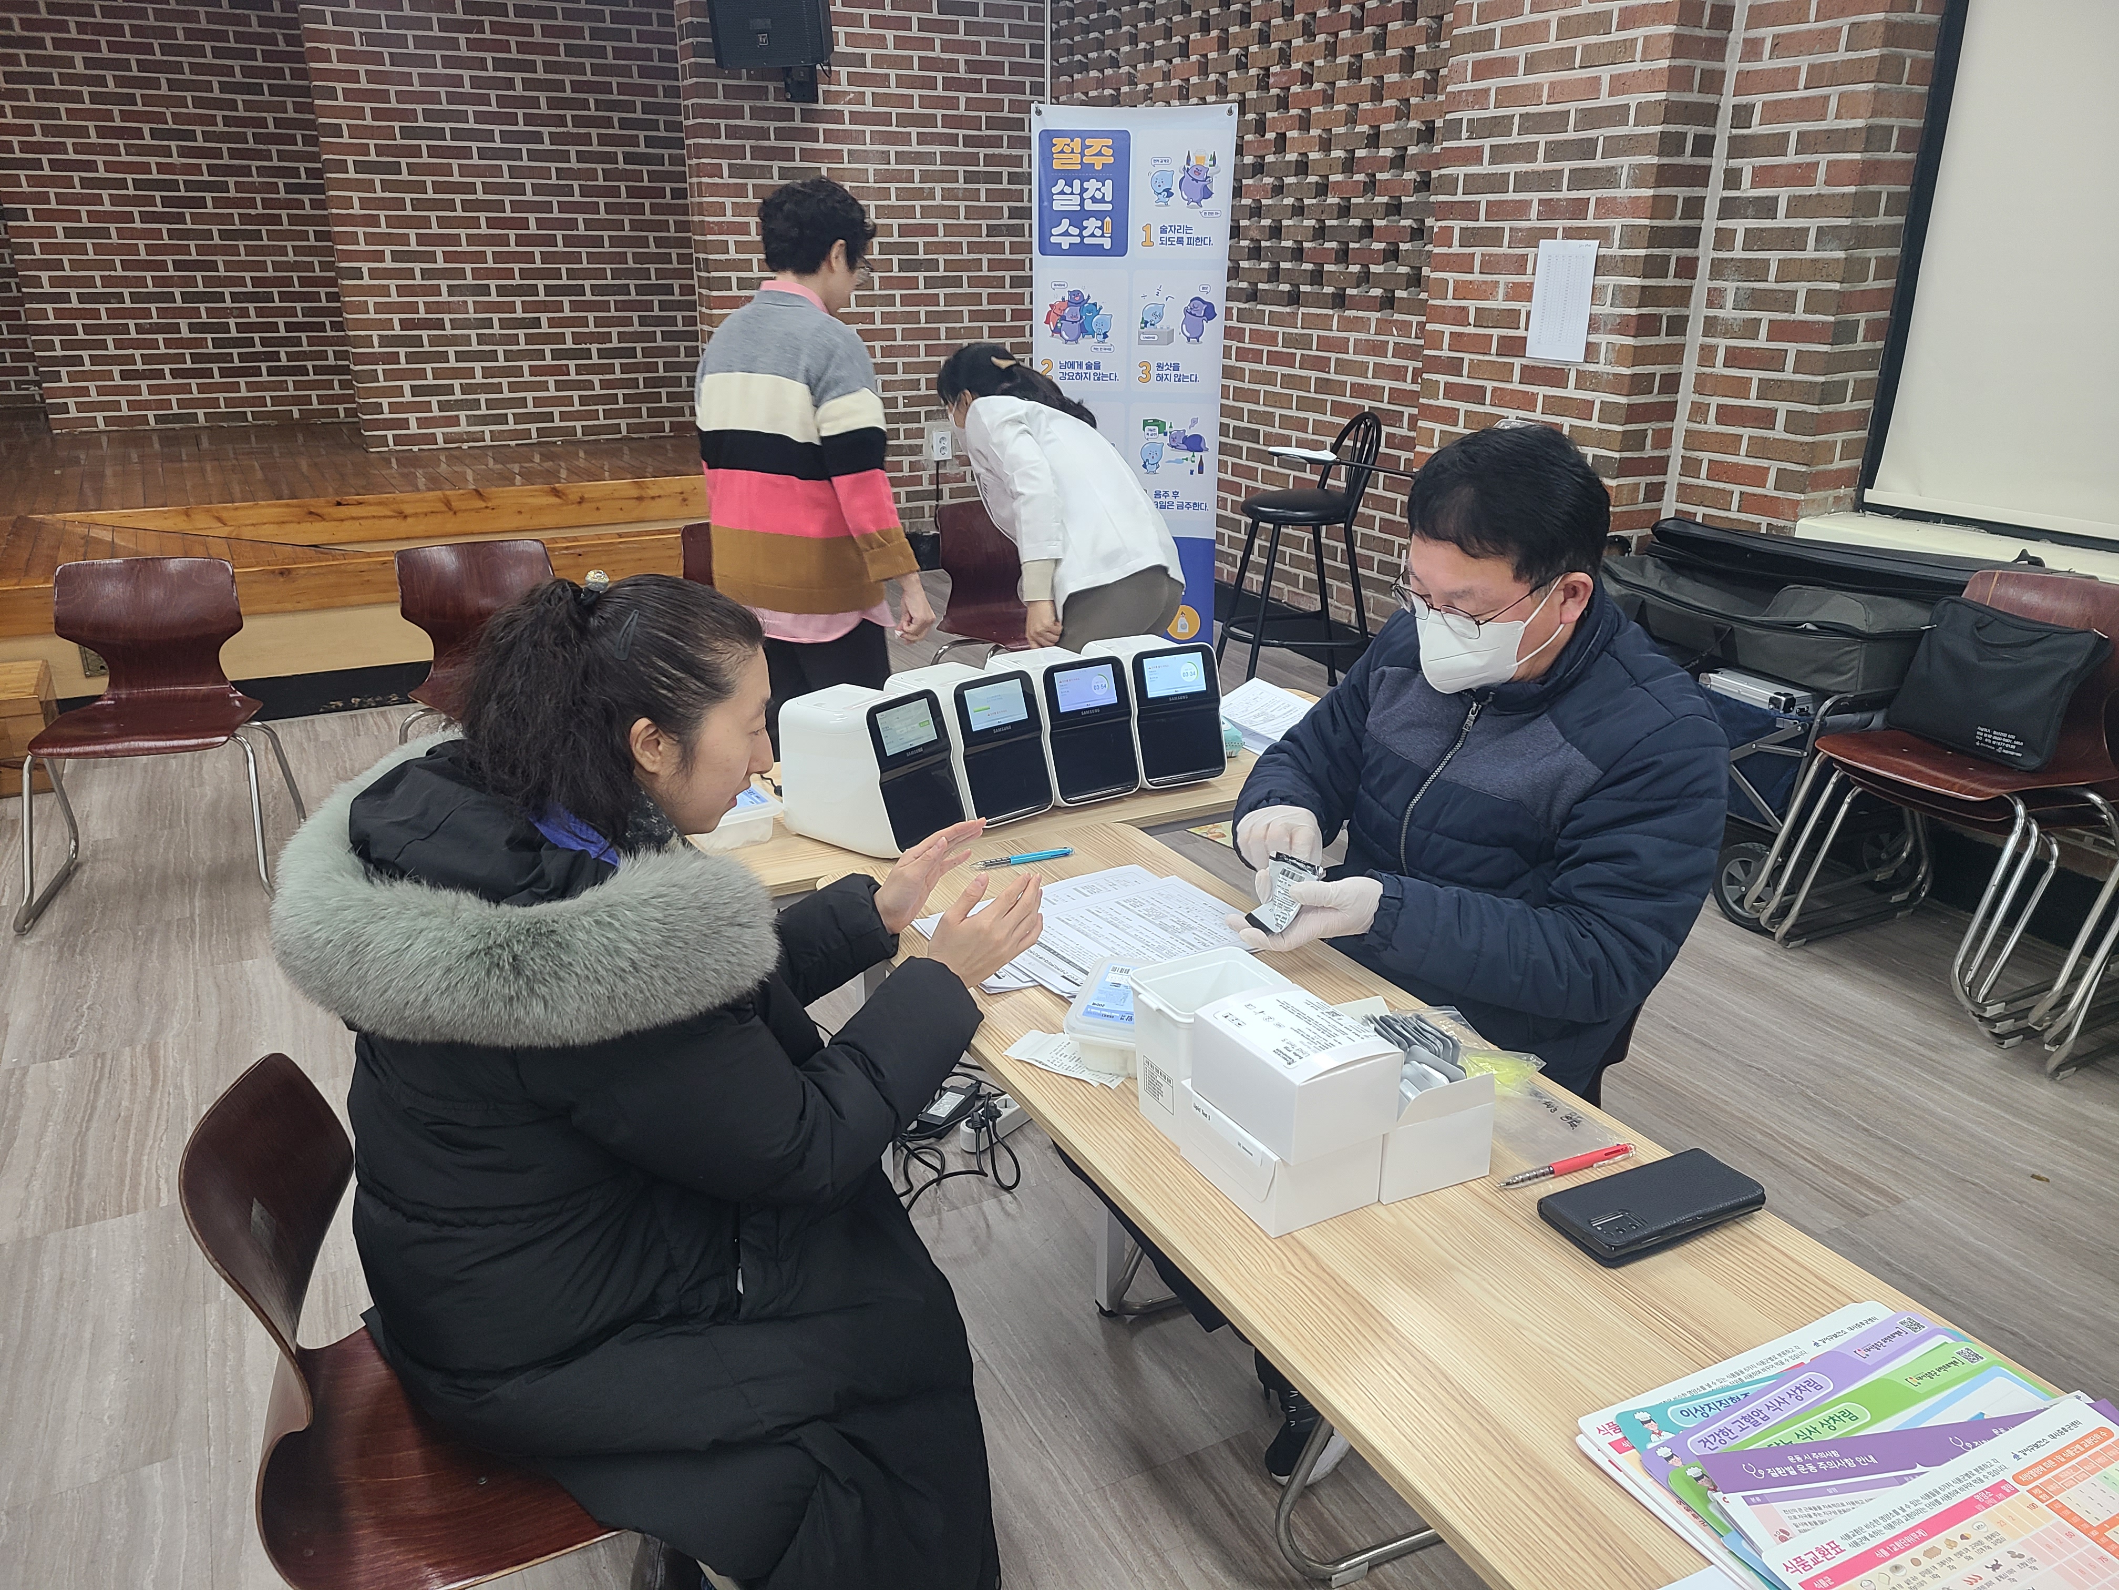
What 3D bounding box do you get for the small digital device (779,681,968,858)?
[{"bbox_3d":[-0.241,-0.046,2.057,0.205,0.191,0.137,13,23,33],"label":"small digital device"}]

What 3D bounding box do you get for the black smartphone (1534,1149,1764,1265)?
[{"bbox_3d":[0.476,0.327,1.275,0.172,0.018,0.078,-10,22,-26],"label":"black smartphone"}]

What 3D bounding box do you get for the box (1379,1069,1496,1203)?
[{"bbox_3d":[0.280,0.261,1.355,0.106,0.088,0.146,-9,21,-24],"label":"box"}]

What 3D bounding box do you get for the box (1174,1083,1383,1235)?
[{"bbox_3d":[0.180,0.285,1.310,0.104,0.069,0.134,-10,22,-27],"label":"box"}]

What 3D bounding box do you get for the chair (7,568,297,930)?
[{"bbox_3d":[-2.074,-0.146,3.636,0.520,0.730,0.500,-6,20,-17],"label":"chair"}]

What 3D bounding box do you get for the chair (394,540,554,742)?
[{"bbox_3d":[-1.330,-0.228,3.882,0.520,0.730,0.500,-13,24,-34],"label":"chair"}]

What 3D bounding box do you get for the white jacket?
[{"bbox_3d":[0.038,-0.639,3.500,0.330,0.550,0.420,-31,8,23],"label":"white jacket"}]

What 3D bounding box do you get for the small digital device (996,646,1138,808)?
[{"bbox_3d":[0.004,-0.111,2.247,0.137,0.191,0.205,-12,23,-32],"label":"small digital device"}]

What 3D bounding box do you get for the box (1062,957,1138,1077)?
[{"bbox_3d":[0.074,0.219,1.518,0.108,0.053,0.143,6,20,14],"label":"box"}]

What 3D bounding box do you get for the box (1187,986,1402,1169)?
[{"bbox_3d":[0.189,0.221,1.282,0.106,0.071,0.132,-11,23,-29],"label":"box"}]

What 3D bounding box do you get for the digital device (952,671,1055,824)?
[{"bbox_3d":[-0.125,-0.082,2.162,0.137,0.191,0.205,-17,26,-40],"label":"digital device"}]

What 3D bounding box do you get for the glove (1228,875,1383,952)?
[{"bbox_3d":[0.253,0.122,1.636,0.165,0.070,0.090,0,20,0],"label":"glove"}]

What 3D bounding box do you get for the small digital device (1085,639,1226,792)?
[{"bbox_3d":[0.136,-0.136,2.319,0.137,0.191,0.205,-9,22,-25],"label":"small digital device"}]

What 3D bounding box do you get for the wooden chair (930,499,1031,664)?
[{"bbox_3d":[-0.099,-0.471,4.597,0.520,0.730,0.500,-10,22,-28],"label":"wooden chair"}]

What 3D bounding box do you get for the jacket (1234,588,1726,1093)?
[{"bbox_3d":[0.433,0.091,1.742,0.420,0.590,0.560,-14,24,-36],"label":"jacket"}]

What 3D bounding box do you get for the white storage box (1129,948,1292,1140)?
[{"bbox_3d":[0.137,0.223,1.393,0.119,0.133,0.109,-10,22,-26],"label":"white storage box"}]

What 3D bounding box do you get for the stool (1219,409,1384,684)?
[{"bbox_3d":[0.767,-0.738,5.047,0.490,0.945,0.430,-4,20,-13],"label":"stool"}]

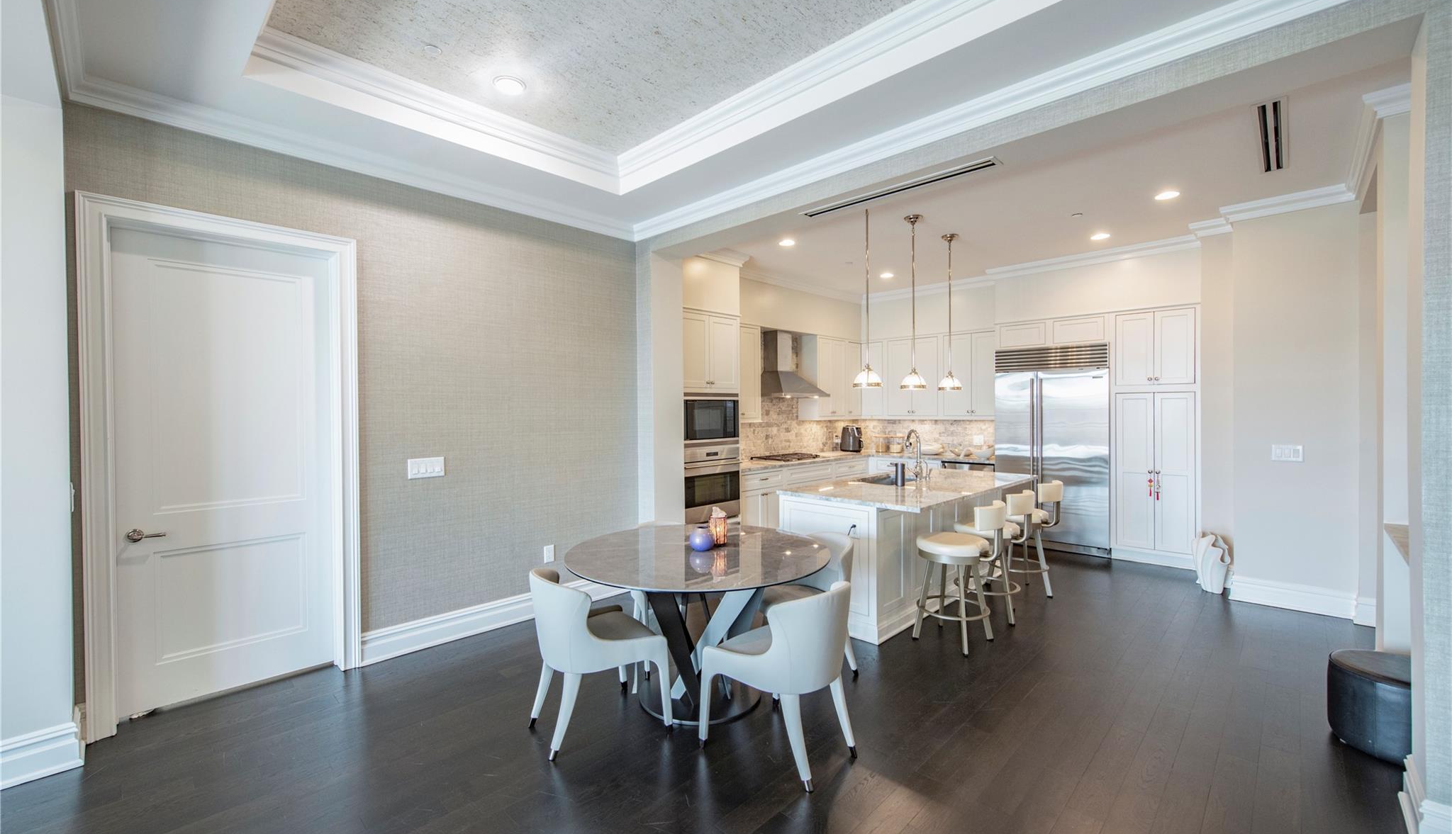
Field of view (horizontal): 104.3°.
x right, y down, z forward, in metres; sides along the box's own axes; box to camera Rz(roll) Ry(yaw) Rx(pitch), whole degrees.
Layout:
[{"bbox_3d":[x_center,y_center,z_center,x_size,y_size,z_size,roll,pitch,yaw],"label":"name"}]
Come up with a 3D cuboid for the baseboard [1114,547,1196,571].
[{"bbox_3d":[4.085,1.343,5.398,0.650,0.134,0.020,0,1,44],"label":"baseboard"}]

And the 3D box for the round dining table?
[{"bbox_3d":[-0.138,1.087,3.014,1.378,0.760,1.378,0,1,0],"label":"round dining table"}]

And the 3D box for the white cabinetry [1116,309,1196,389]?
[{"bbox_3d":[4.255,-0.657,5.563,0.610,0.710,0.600,1,1,44],"label":"white cabinetry"}]

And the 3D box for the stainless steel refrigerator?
[{"bbox_3d":[3.625,0.323,6.202,1.075,2.130,0.650,1,1,44],"label":"stainless steel refrigerator"}]

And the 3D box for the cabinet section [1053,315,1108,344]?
[{"bbox_3d":[3.807,-0.890,5.992,0.492,0.257,0.560,0,1,43],"label":"cabinet section"}]

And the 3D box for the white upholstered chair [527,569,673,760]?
[{"bbox_3d":[-0.618,1.089,2.687,0.570,0.760,0.560,-1,1,-35],"label":"white upholstered chair"}]

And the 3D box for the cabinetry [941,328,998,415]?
[{"bbox_3d":[3.098,-0.518,6.995,0.750,1.030,0.330,1,1,44],"label":"cabinetry"}]

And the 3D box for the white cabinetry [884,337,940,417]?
[{"bbox_3d":[2.541,-0.524,7.529,0.770,1.030,0.330,1,1,44],"label":"white cabinetry"}]

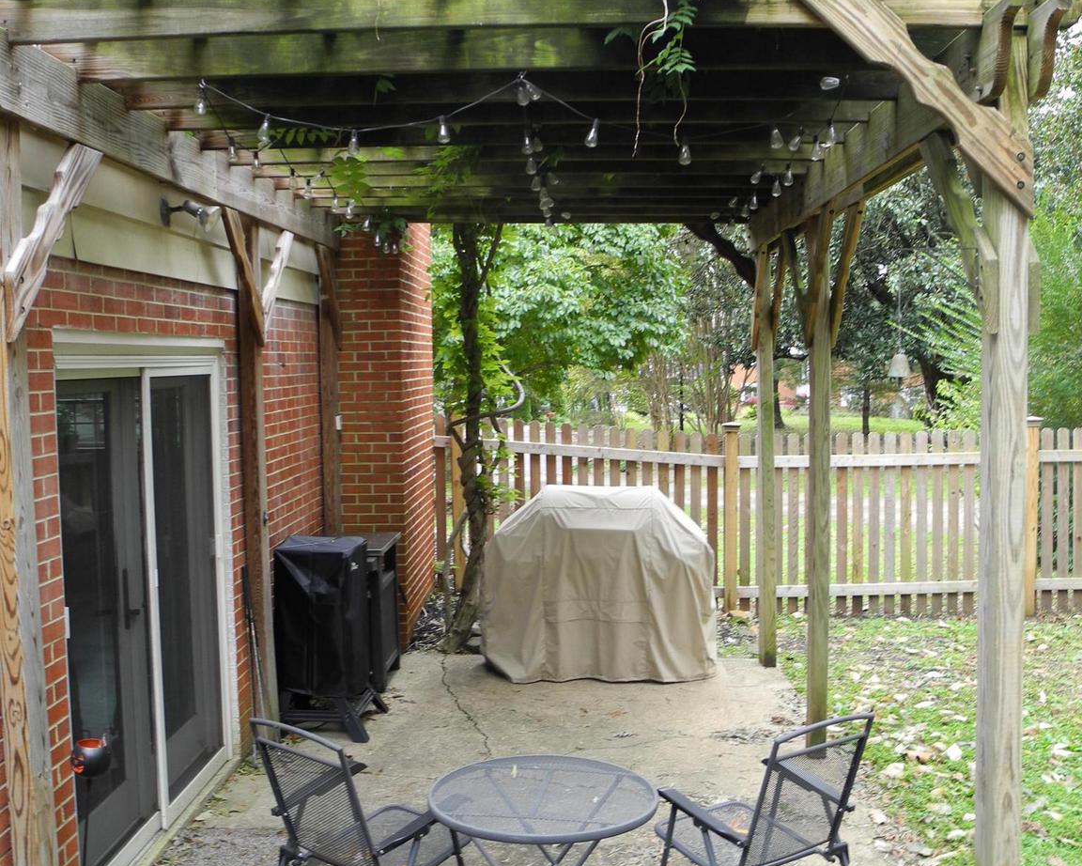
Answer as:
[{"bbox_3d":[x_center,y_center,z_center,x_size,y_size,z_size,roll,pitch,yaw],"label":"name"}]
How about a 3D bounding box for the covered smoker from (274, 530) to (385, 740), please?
[{"bbox_3d":[-1.179,1.115,6.469,0.500,1.040,0.500,-1,4,1],"label":"covered smoker"}]

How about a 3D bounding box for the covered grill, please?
[{"bbox_3d":[0.373,0.955,7.573,1.480,1.180,0.660,-1,4,1],"label":"covered grill"}]

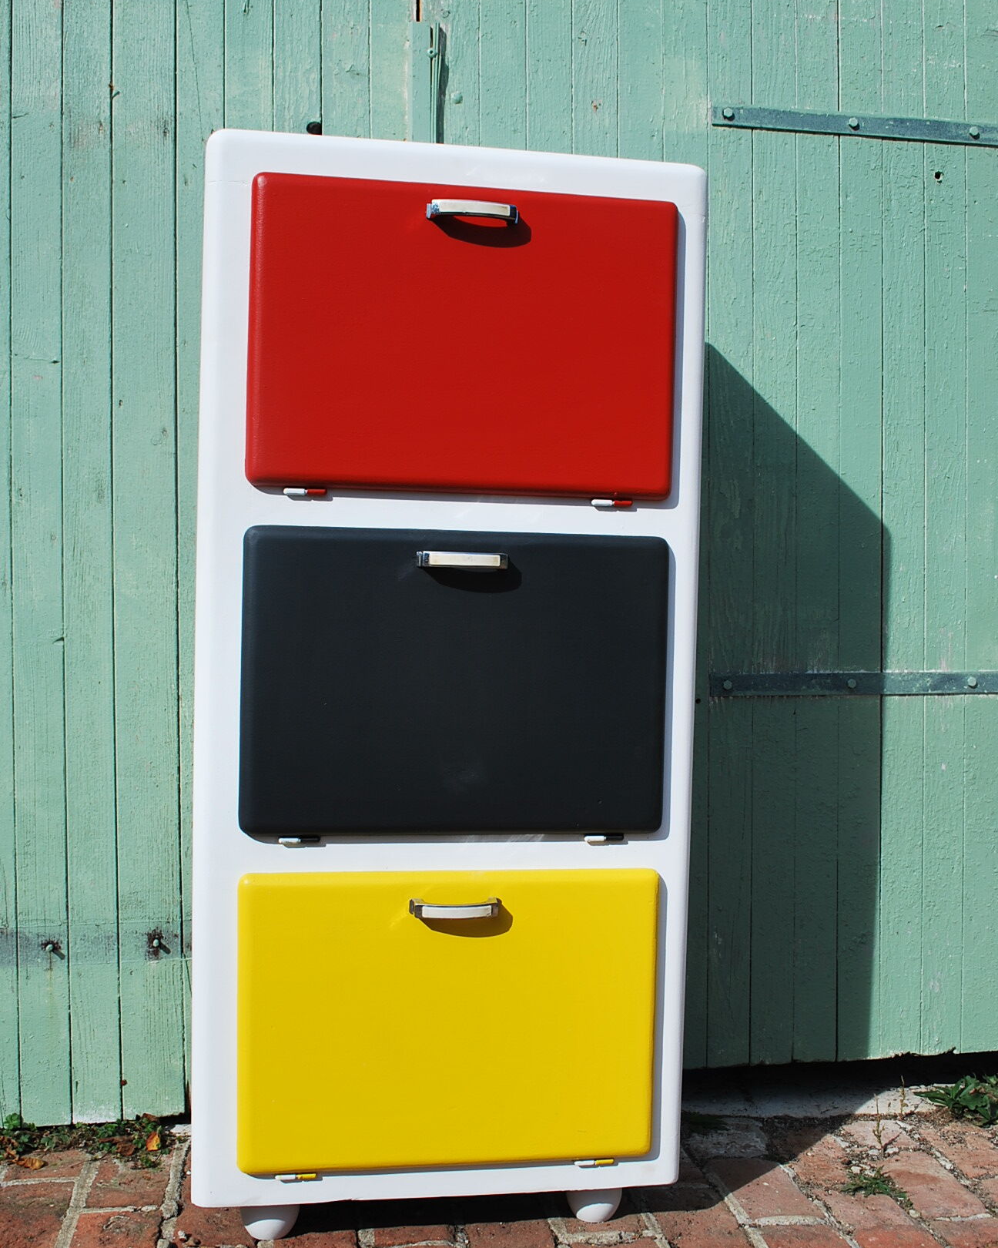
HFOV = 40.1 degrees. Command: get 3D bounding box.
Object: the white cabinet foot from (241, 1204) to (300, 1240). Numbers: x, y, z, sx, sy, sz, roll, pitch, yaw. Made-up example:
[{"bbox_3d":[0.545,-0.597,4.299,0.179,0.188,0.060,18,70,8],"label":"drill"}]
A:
[{"bbox_3d":[-0.280,0.722,1.678,0.072,0.058,0.072,1,1,-9],"label":"white cabinet foot"}]

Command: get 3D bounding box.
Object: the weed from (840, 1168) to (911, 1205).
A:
[{"bbox_3d":[0.507,0.749,1.837,0.080,0.030,0.070,1,1,-9],"label":"weed"}]

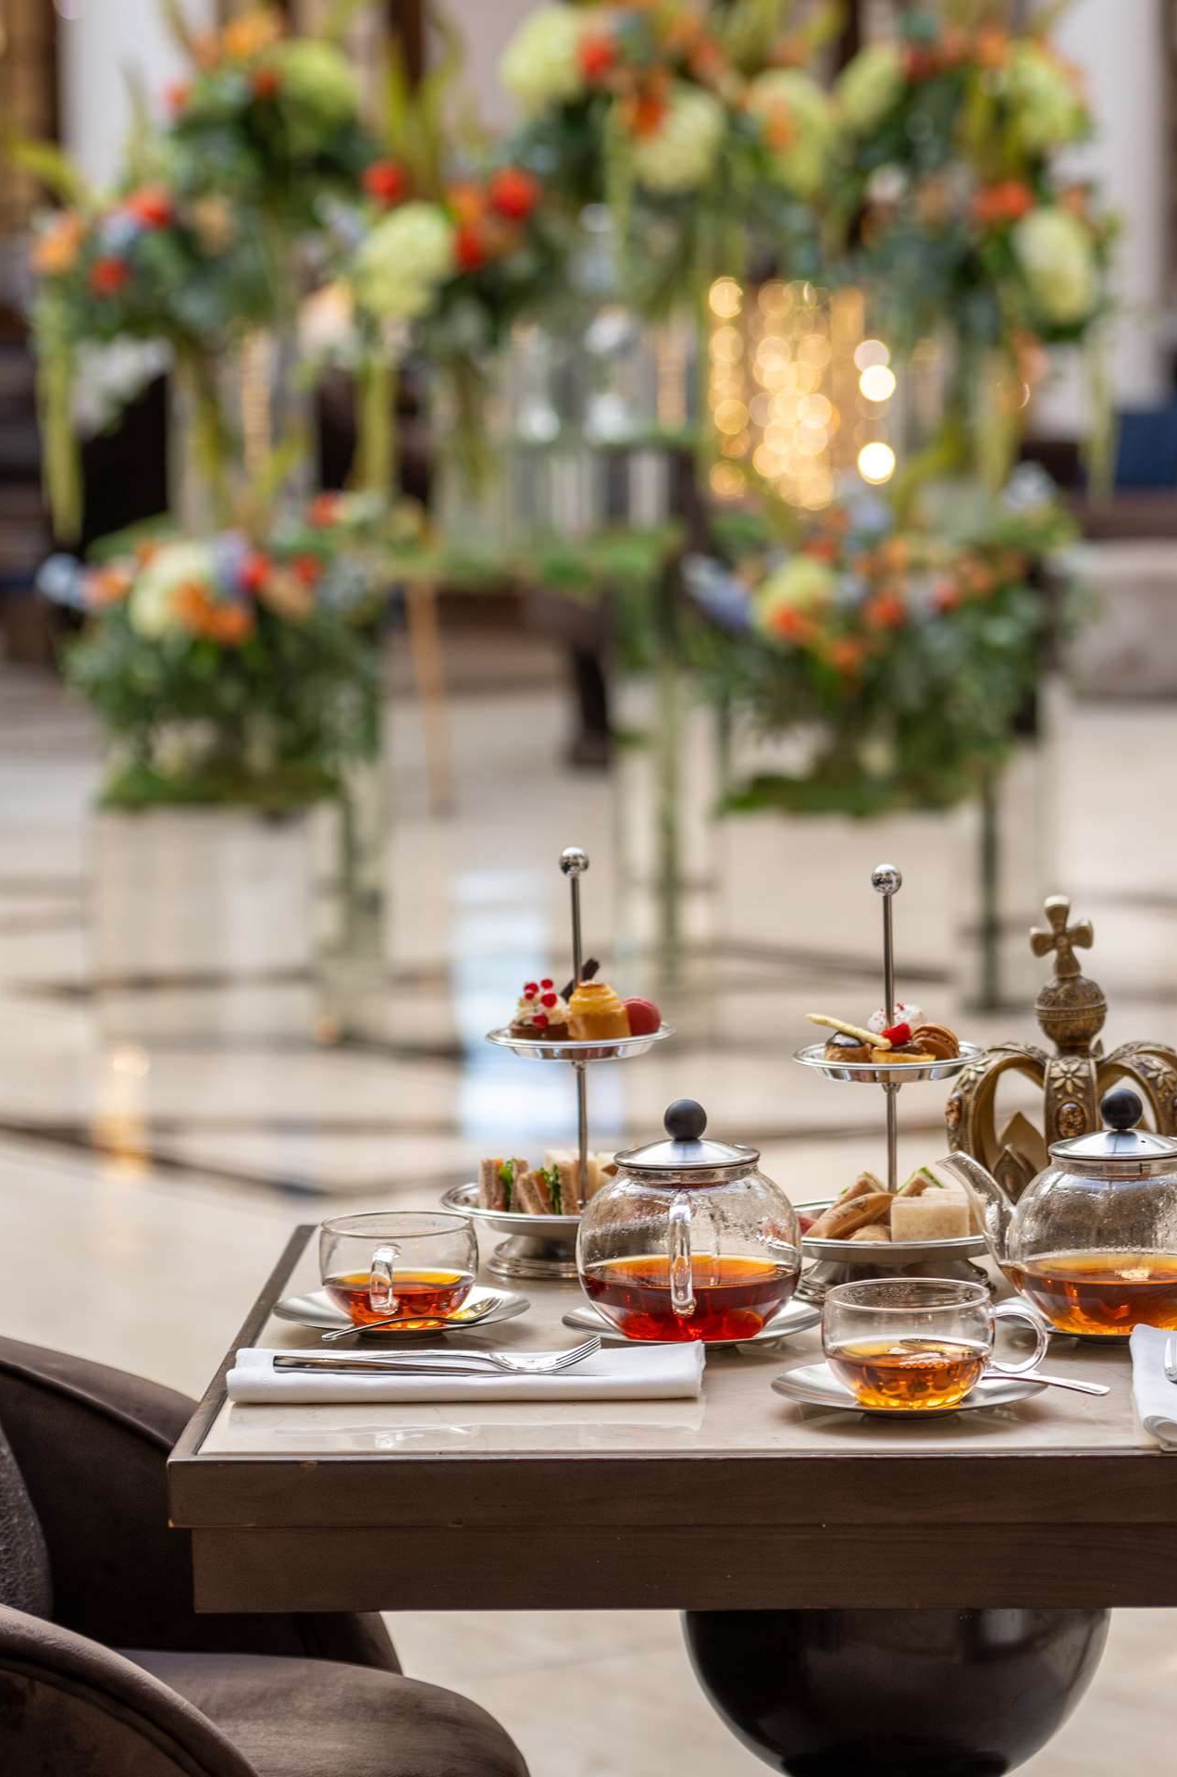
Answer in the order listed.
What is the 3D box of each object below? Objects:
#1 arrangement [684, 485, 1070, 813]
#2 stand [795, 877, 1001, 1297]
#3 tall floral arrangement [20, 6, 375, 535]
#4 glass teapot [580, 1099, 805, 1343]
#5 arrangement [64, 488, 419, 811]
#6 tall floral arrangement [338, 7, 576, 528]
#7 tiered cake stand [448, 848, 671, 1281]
[{"bbox_3d":[0.479,-0.409,10.612,0.631,0.531,0.585,-1,6,0],"label":"arrangement"},{"bbox_3d":[0.184,0.112,3.794,0.170,0.255,0.170,-1,6,3],"label":"stand"},{"bbox_3d":[-0.720,-1.141,11.600,0.600,0.970,0.650,0,6,3],"label":"tall floral arrangement"},{"bbox_3d":[0.061,0.198,3.815,0.138,0.143,0.215,-1,6,2],"label":"glass teapot"},{"bbox_3d":[-0.591,-0.402,10.558,0.590,0.511,0.548,-1,6,0],"label":"arrangement"},{"bbox_3d":[-0.243,-1.110,11.500,0.430,0.950,0.430,0,6,3],"label":"tall floral arrangement"},{"bbox_3d":[-0.005,0.109,4.115,0.185,0.275,0.185,0,6,3],"label":"tiered cake stand"}]

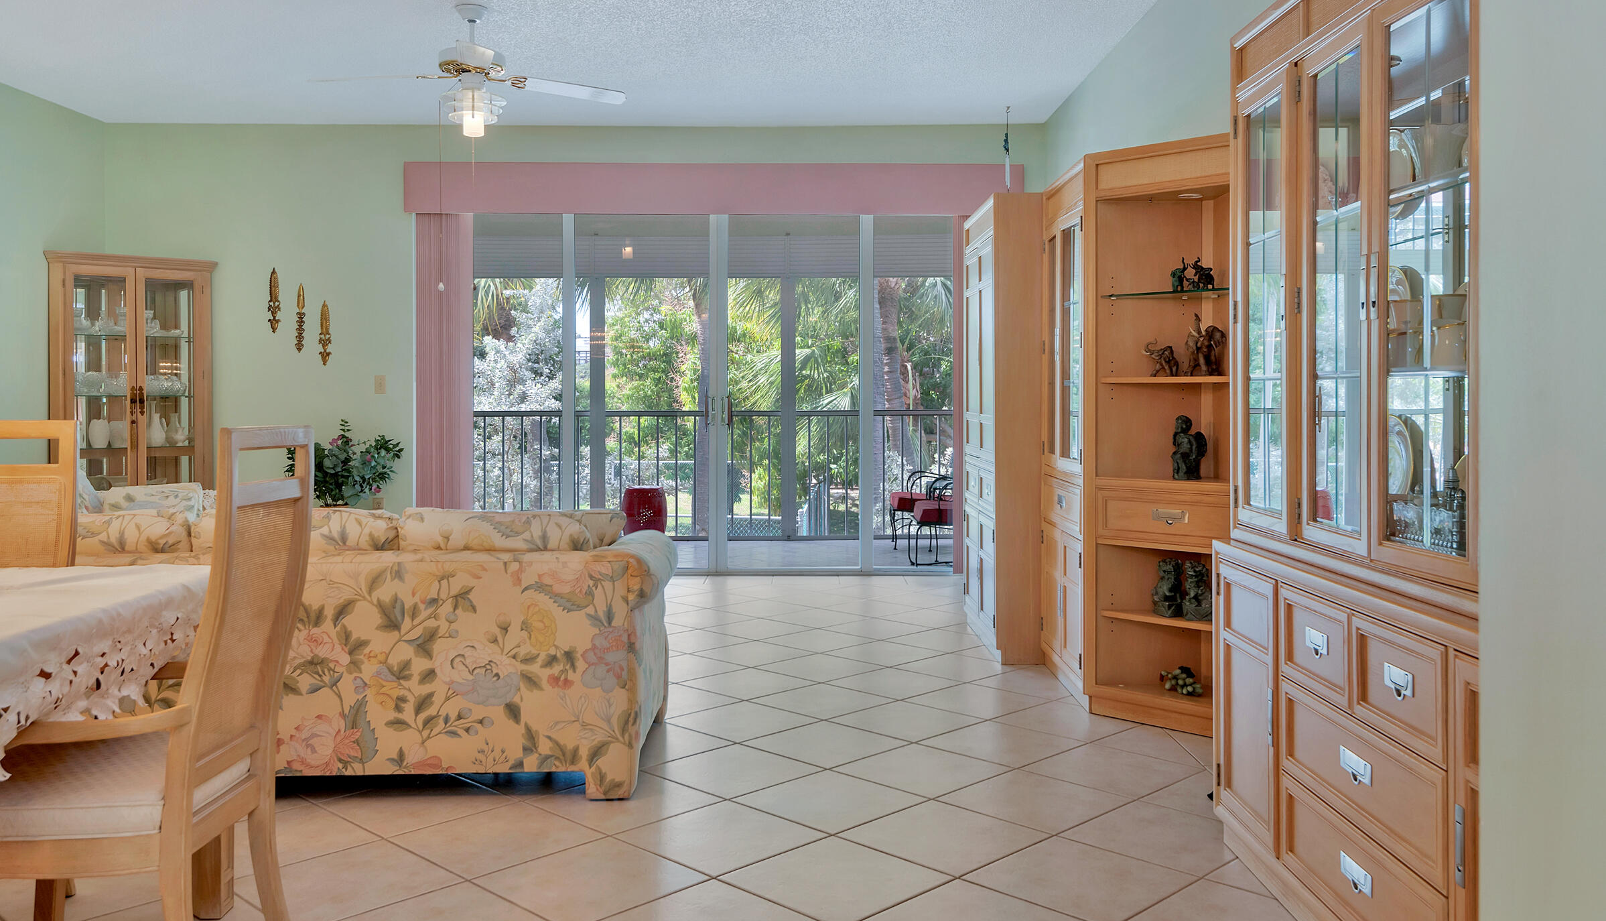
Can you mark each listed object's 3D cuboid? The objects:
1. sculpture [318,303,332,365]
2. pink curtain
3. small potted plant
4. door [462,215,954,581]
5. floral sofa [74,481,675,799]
[{"bbox_3d":[-3.084,-0.822,7.770,0.085,0.420,0.045,0,1,0],"label":"sculpture"},{"bbox_3d":[-2.298,-0.447,7.700,0.385,2.310,0.130,0,1,0],"label":"pink curtain"},{"bbox_3d":[-2.164,0.056,5.700,0.550,0.490,0.500,0,1,0],"label":"small potted plant"},{"bbox_3d":[-0.565,-0.453,7.800,3.450,2.360,0.120,0,1,0],"label":"door"},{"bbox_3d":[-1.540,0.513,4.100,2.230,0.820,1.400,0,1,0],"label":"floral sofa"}]

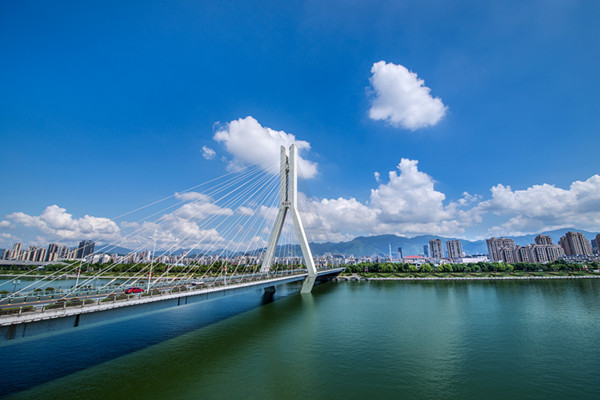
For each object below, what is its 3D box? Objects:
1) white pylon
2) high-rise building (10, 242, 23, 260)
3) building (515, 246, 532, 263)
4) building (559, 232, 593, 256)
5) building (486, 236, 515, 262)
[{"bbox_3d":[-8.180,10.600,180.340,41.140,112.620,7.500,-5,-16,20],"label":"white pylon"},{"bbox_3d":[-1229.520,231.680,1013.330,22.000,88.700,18.000,0,-15,0],"label":"high-rise building"},{"bbox_3d":[622.390,156.260,649.070,23.000,50.950,15.000,2,-15,-6],"label":"building"},{"bbox_3d":[767.460,136.600,648.510,39.000,88.730,24.000,2,-15,-6],"label":"building"},{"bbox_3d":[615.330,157.210,712.380,68.000,81.040,18.000,2,-15,-6],"label":"building"}]

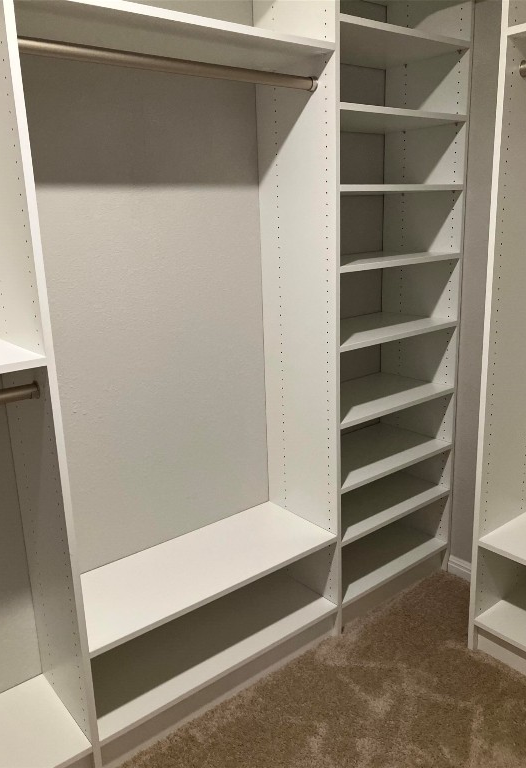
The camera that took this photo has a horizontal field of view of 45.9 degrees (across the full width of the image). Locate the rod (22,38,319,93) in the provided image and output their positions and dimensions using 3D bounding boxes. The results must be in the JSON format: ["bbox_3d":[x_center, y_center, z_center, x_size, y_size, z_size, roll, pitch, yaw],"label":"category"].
[{"bbox_3d":[-0.195,-0.786,1.539,0.874,0.034,0.034,-14,19,-37],"label":"rod"}]

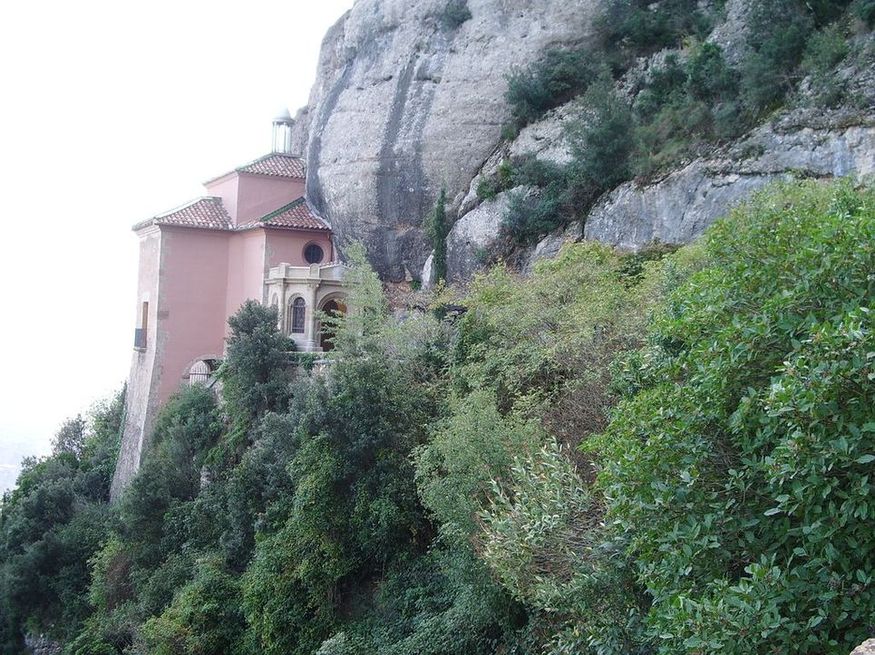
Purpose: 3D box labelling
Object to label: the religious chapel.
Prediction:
[{"bbox_3d":[-10.287,-1.864,52.425,10.800,19.800,12.500,2,-1,-27],"label":"religious chapel"}]

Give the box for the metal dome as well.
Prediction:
[{"bbox_3d":[-8.279,-11.387,55.500,1.150,0.970,1.150,2,-1,-27],"label":"metal dome"}]

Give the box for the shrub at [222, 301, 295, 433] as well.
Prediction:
[{"bbox_3d":[-7.821,1.781,45.000,3.200,5.900,3.100,2,-1,-27],"label":"shrub"}]

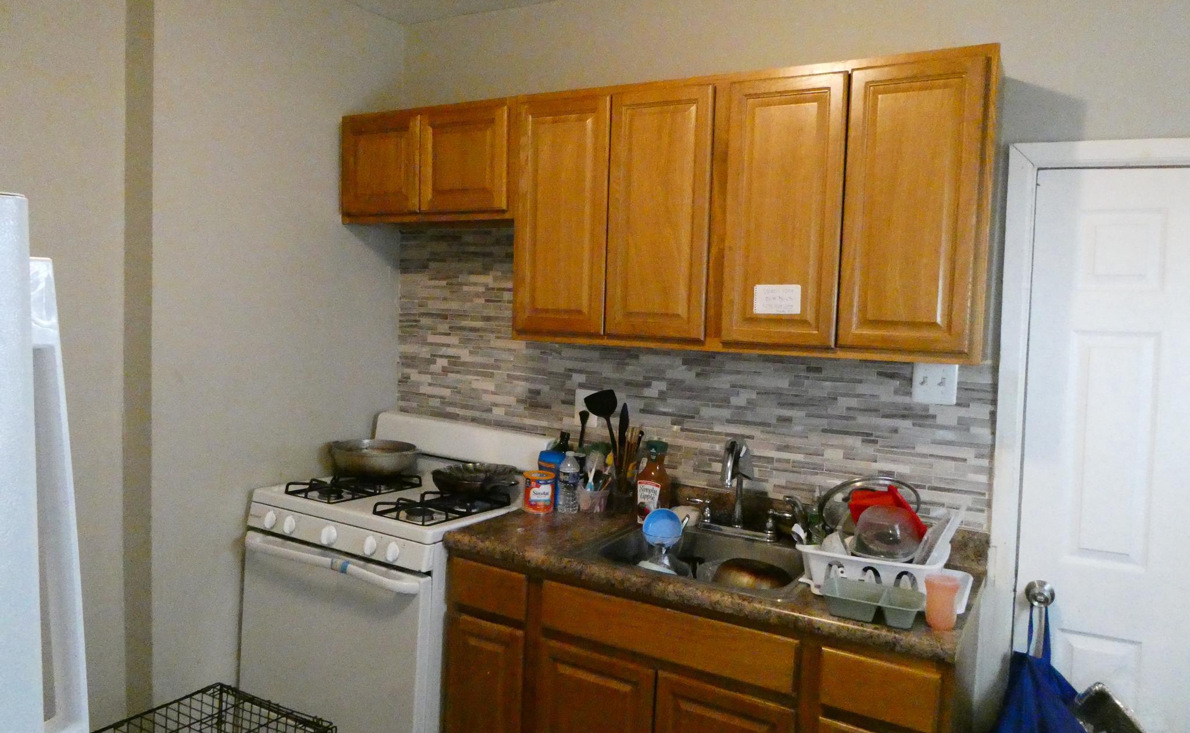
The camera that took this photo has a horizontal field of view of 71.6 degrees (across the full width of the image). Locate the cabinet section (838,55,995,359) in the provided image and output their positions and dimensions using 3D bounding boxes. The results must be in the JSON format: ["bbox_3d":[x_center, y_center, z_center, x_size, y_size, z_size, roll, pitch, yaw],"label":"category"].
[{"bbox_3d":[0.863,-0.398,2.183,0.330,0.729,0.324,4,5,29],"label":"cabinet section"}]

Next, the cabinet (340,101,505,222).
[{"bbox_3d":[-0.506,-0.693,2.926,0.762,0.388,0.326,4,5,29],"label":"cabinet"}]

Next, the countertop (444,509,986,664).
[{"bbox_3d":[0.321,0.551,2.363,1.415,0.042,0.632,4,5,29],"label":"countertop"}]

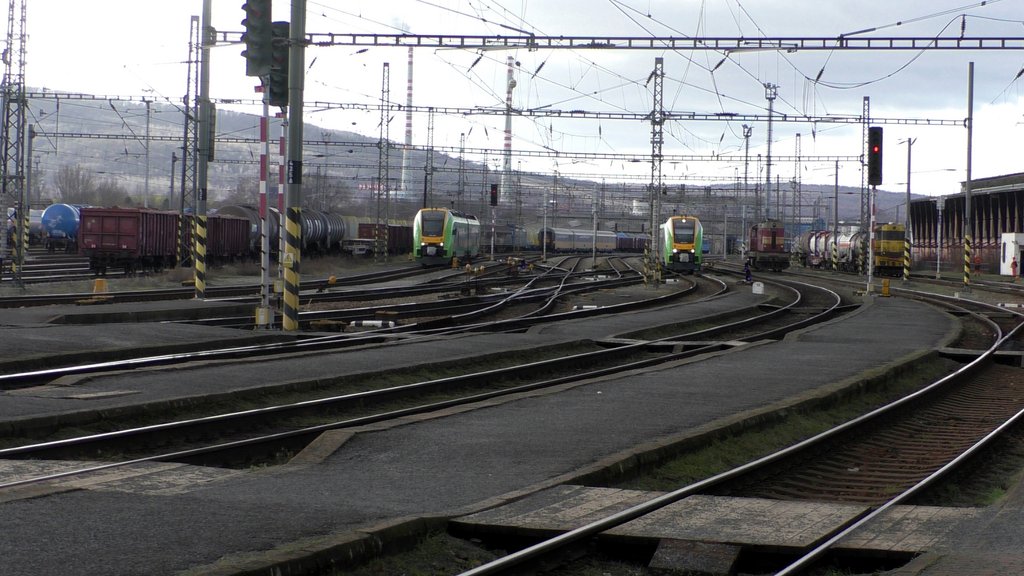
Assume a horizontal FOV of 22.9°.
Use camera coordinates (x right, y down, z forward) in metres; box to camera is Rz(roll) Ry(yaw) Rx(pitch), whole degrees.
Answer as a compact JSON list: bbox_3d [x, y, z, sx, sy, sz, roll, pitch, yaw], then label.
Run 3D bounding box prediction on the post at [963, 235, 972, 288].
[{"bbox_3d":[20.203,-1.184,112.000,0.230,2.260,0.230,1,1,14],"label":"post"}]

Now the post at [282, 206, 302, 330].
[{"bbox_3d":[-4.060,-0.351,46.600,0.240,2.270,0.240,1,1,14],"label":"post"}]

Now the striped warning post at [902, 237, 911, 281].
[{"bbox_3d":[21.247,-1.508,136.000,0.240,2.250,0.240,1,1,14],"label":"striped warning post"}]

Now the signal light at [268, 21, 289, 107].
[{"bbox_3d":[-5.801,-5.583,63.000,0.440,2.130,0.330,2,1,18],"label":"signal light"}]

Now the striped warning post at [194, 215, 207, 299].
[{"bbox_3d":[-8.450,-0.827,68.500,0.240,2.260,0.240,1,1,14],"label":"striped warning post"}]

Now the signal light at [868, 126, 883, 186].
[{"bbox_3d":[13.531,-4.895,94.000,0.490,2.160,0.350,1,1,9],"label":"signal light"}]

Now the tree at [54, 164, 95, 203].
[{"bbox_3d":[-46.879,-8.407,270.081,4.500,9.600,4.500,1,1,0],"label":"tree"}]

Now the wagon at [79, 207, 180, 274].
[{"bbox_3d":[-19.000,-2.306,126.700,2.950,3.250,13.800,1,1,1],"label":"wagon"}]

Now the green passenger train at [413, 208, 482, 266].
[{"bbox_3d":[-4.801,-3.866,200.834,2.880,4.200,43.700,1,1,2],"label":"green passenger train"}]

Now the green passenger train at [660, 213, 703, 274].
[{"bbox_3d":[13.815,-3.491,207.818,2.880,4.200,43.700,1,1,3],"label":"green passenger train"}]

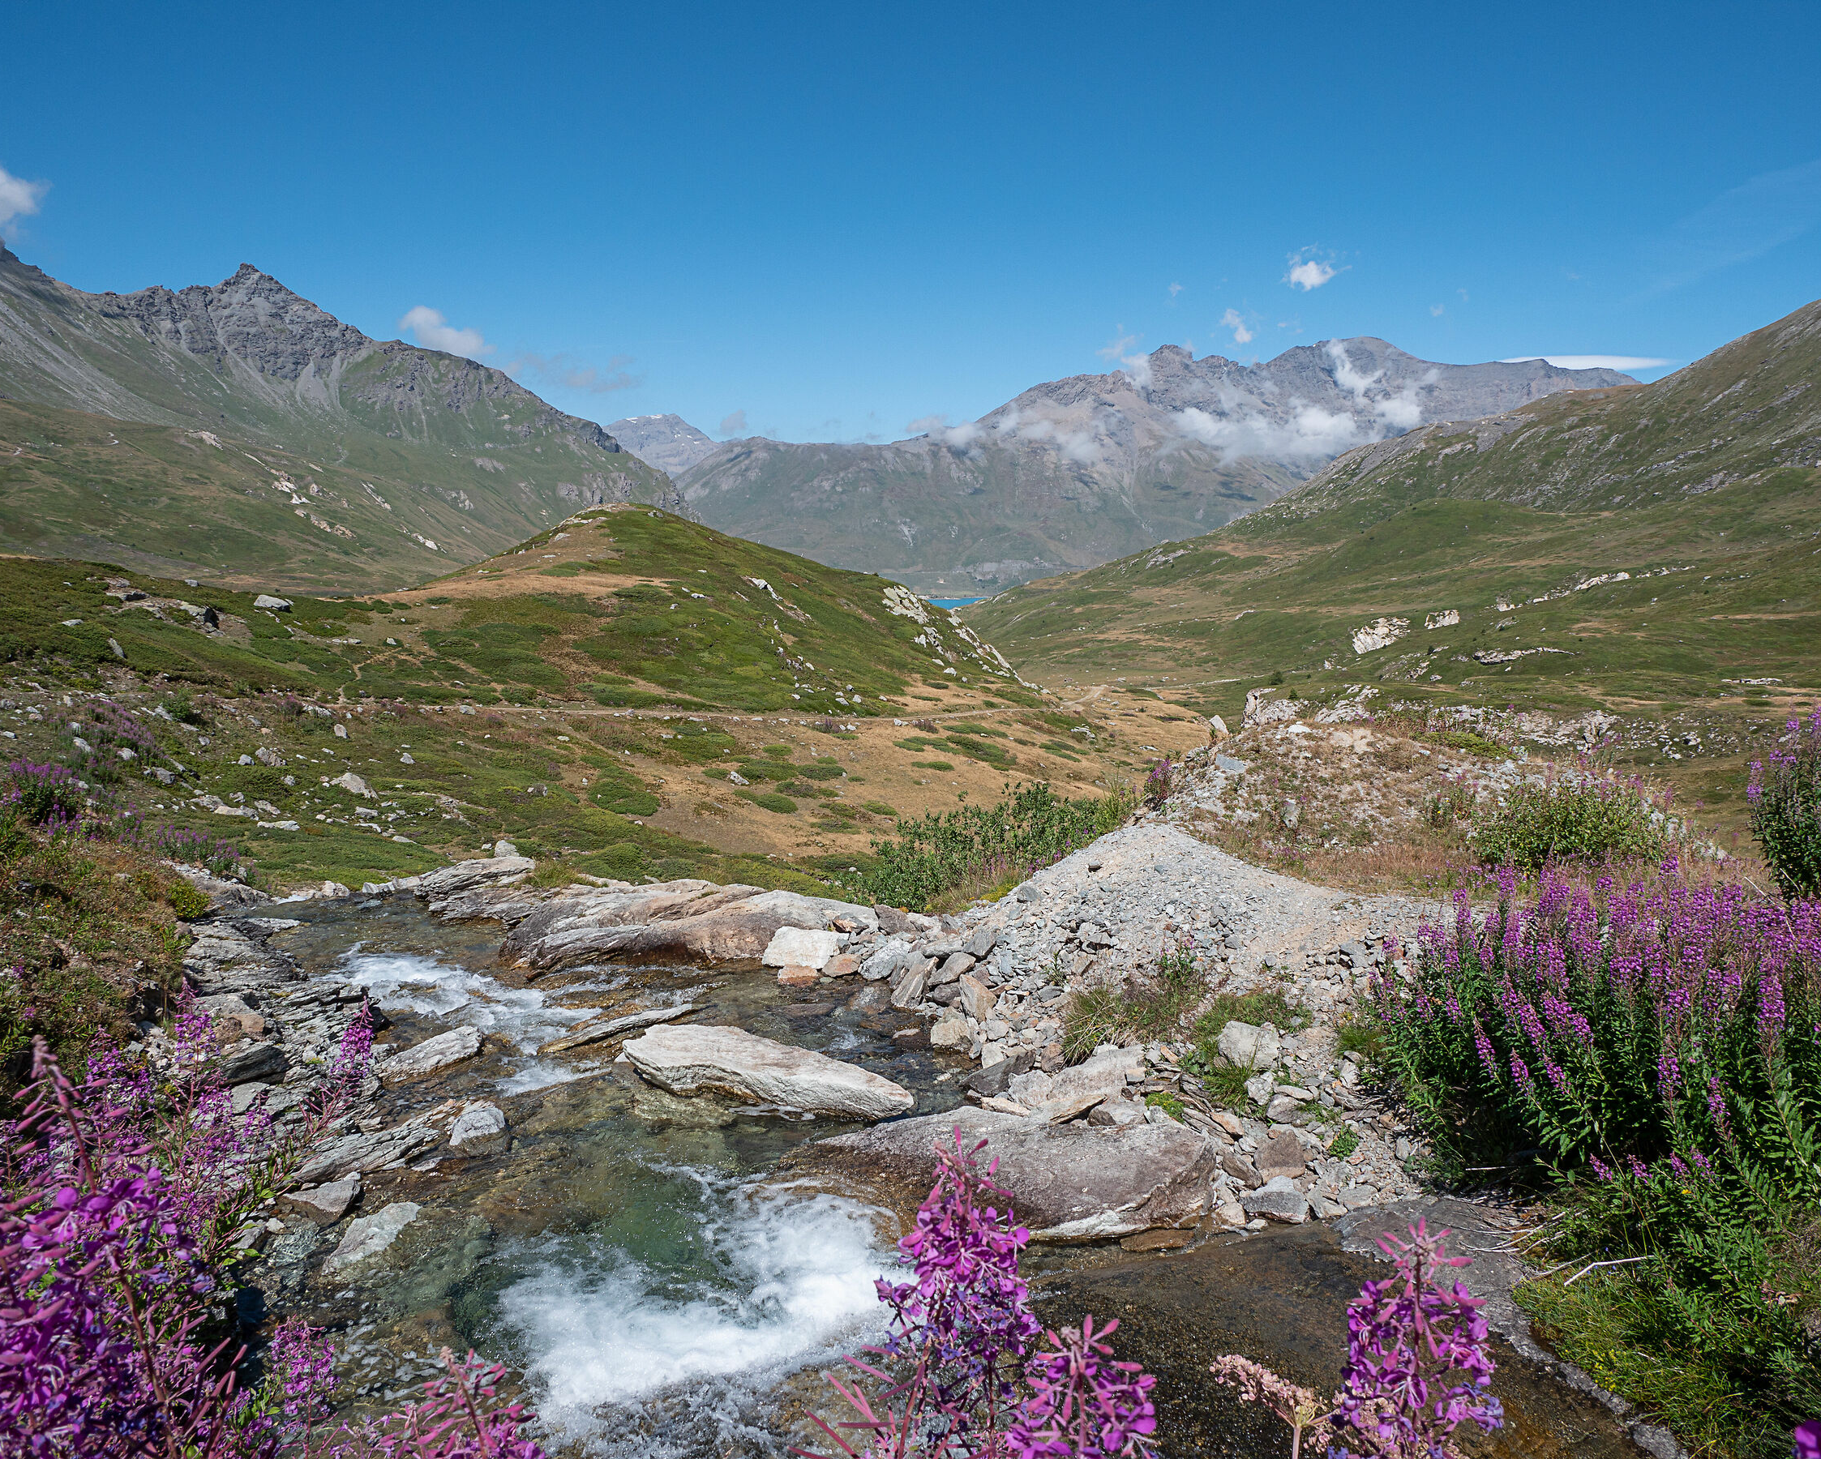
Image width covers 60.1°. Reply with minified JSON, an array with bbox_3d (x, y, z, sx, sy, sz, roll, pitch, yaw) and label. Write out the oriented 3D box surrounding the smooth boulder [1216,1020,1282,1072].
[{"bbox_3d":[1.418,1.333,6.600,0.270,0.185,0.210,2,8,12],"label":"smooth boulder"}]

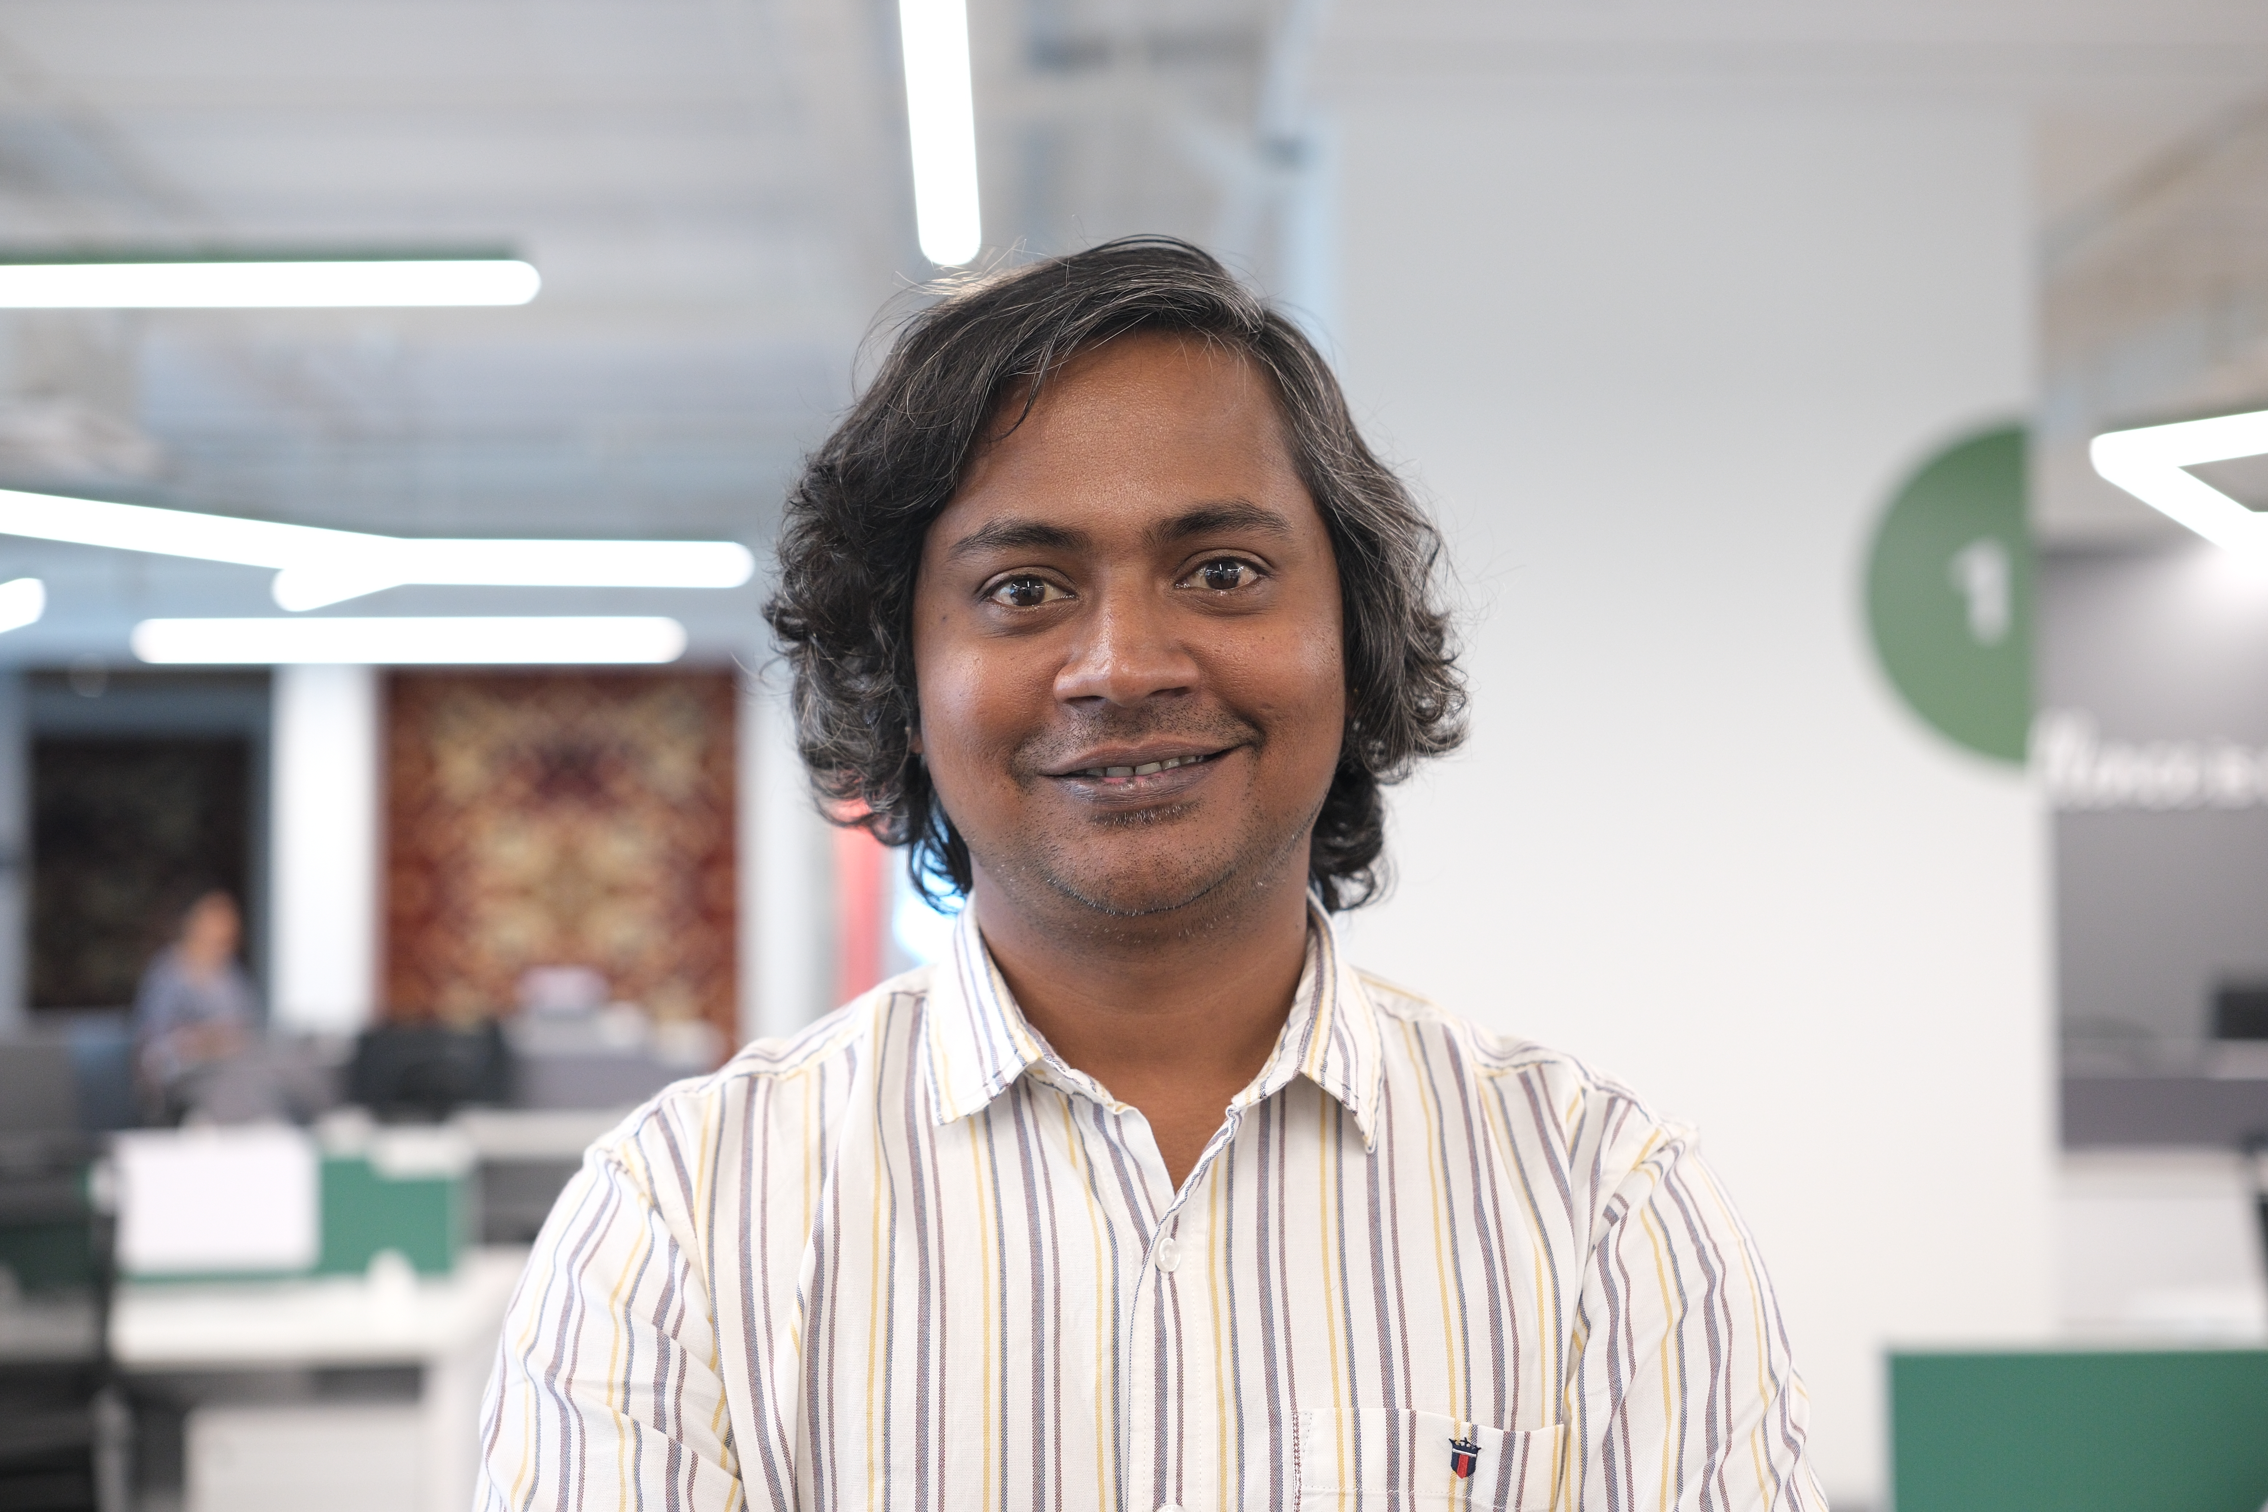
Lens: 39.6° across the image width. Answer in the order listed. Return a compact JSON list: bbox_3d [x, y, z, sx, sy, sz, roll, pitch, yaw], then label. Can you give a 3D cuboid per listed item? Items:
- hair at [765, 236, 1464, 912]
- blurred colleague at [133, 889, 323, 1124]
[{"bbox_3d":[-0.007,-0.064,1.110,0.245,0.240,0.225,-3,-2,0],"label":"hair"},{"bbox_3d":[-2.707,1.050,9.500,0.750,1.280,0.520,-3,-4,37],"label":"blurred colleague"}]

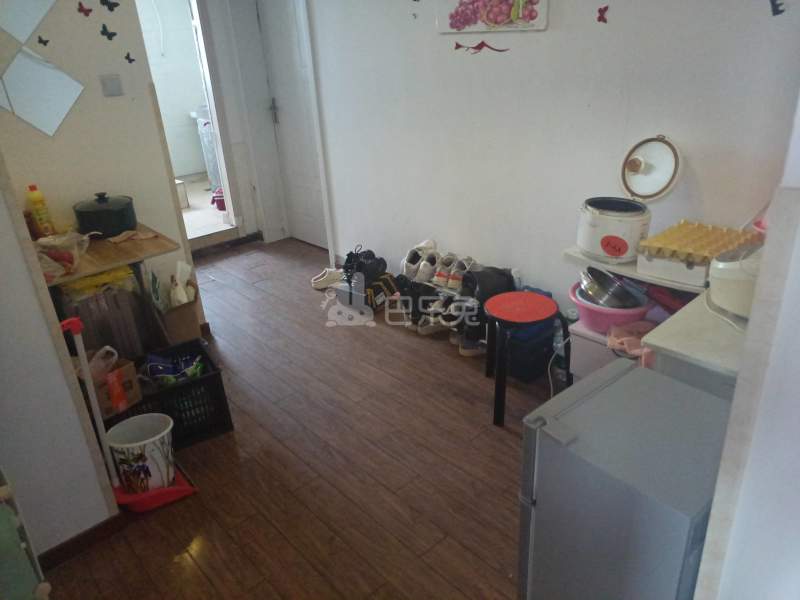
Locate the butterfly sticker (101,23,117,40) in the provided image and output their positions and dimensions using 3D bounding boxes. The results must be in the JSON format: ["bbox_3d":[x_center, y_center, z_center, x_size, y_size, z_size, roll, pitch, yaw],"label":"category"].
[{"bbox_3d":[-1.242,-1.139,2.559,0.068,0.063,0.010,-23,31,-37],"label":"butterfly sticker"}]

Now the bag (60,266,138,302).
[{"bbox_3d":[-1.180,-0.080,2.374,0.300,0.130,0.220,-23,31,-37],"label":"bag"}]

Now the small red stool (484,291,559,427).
[{"bbox_3d":[0.496,0.223,2.529,0.353,0.434,0.348,-3,24,1],"label":"small red stool"}]

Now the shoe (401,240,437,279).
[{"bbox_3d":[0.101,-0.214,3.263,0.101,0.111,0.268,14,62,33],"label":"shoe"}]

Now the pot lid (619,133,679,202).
[{"bbox_3d":[0.936,-0.506,2.292,0.075,0.252,0.252,-1,18,-37],"label":"pot lid"}]

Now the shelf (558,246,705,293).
[{"bbox_3d":[0.977,-0.146,2.284,0.316,0.030,0.603,-23,31,-37],"label":"shelf"}]

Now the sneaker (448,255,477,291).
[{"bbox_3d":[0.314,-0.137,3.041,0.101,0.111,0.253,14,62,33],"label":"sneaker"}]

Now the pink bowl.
[{"bbox_3d":[0.818,0.033,2.366,0.303,0.116,0.303,-3,24,1],"label":"pink bowl"}]

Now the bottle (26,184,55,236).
[{"bbox_3d":[-1.524,-0.358,2.567,0.086,0.278,0.086,18,32,39],"label":"bottle"}]

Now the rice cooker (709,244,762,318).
[{"bbox_3d":[1.009,-0.067,1.687,0.250,0.180,0.250,-23,31,-37],"label":"rice cooker"}]

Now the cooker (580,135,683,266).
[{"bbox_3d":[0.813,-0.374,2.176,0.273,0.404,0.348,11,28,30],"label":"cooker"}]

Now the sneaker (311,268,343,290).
[{"bbox_3d":[-0.444,-0.155,3.878,0.100,0.100,0.275,17,32,39],"label":"sneaker"}]

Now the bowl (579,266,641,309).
[{"bbox_3d":[0.808,-0.046,2.319,0.247,0.101,0.247,31,32,6],"label":"bowl"}]

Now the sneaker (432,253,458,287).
[{"bbox_3d":[0.239,-0.177,3.129,0.095,0.105,0.270,6,32,20],"label":"sneaker"}]

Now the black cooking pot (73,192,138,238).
[{"bbox_3d":[-1.290,-0.386,2.628,0.245,0.170,0.235,-23,31,-37],"label":"black cooking pot"}]

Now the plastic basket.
[{"bbox_3d":[-0.984,0.434,2.431,0.485,0.303,0.313,-19,29,-31],"label":"plastic basket"}]

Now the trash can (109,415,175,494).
[{"bbox_3d":[-0.902,0.559,2.152,0.215,0.240,0.215,-3,24,1],"label":"trash can"}]

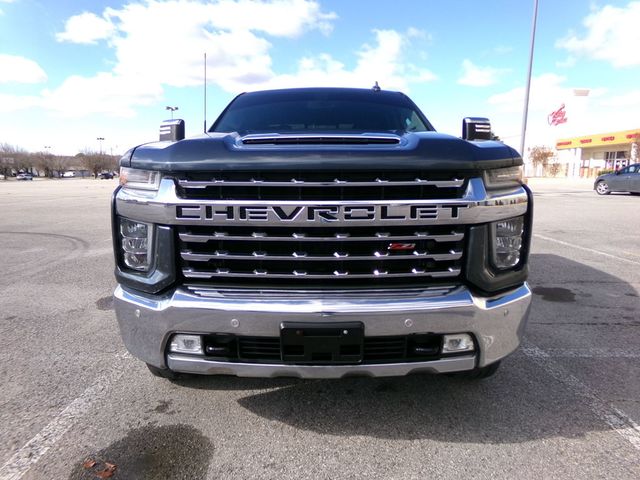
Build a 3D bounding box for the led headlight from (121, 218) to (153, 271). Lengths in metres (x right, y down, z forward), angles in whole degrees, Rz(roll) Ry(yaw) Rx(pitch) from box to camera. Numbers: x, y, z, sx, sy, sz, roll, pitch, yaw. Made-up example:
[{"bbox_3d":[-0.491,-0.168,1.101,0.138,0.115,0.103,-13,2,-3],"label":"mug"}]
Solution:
[{"bbox_3d":[-0.840,0.027,1.997,0.170,0.245,0.130,2,9,13],"label":"led headlight"}]

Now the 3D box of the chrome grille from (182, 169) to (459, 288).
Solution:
[{"bbox_3d":[0.008,-0.043,1.845,1.180,0.480,0.130,0,9,1],"label":"chrome grille"}]

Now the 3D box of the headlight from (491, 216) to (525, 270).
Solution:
[{"bbox_3d":[0.855,0.014,2.016,0.170,0.245,0.130,-2,9,-11],"label":"headlight"}]

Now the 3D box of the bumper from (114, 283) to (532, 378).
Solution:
[{"bbox_3d":[0.013,0.340,1.985,1.980,0.335,0.420,0,9,1],"label":"bumper"}]

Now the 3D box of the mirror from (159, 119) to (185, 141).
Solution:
[{"bbox_3d":[-1.127,-0.734,3.326,0.200,0.320,0.150,0,9,1],"label":"mirror"}]

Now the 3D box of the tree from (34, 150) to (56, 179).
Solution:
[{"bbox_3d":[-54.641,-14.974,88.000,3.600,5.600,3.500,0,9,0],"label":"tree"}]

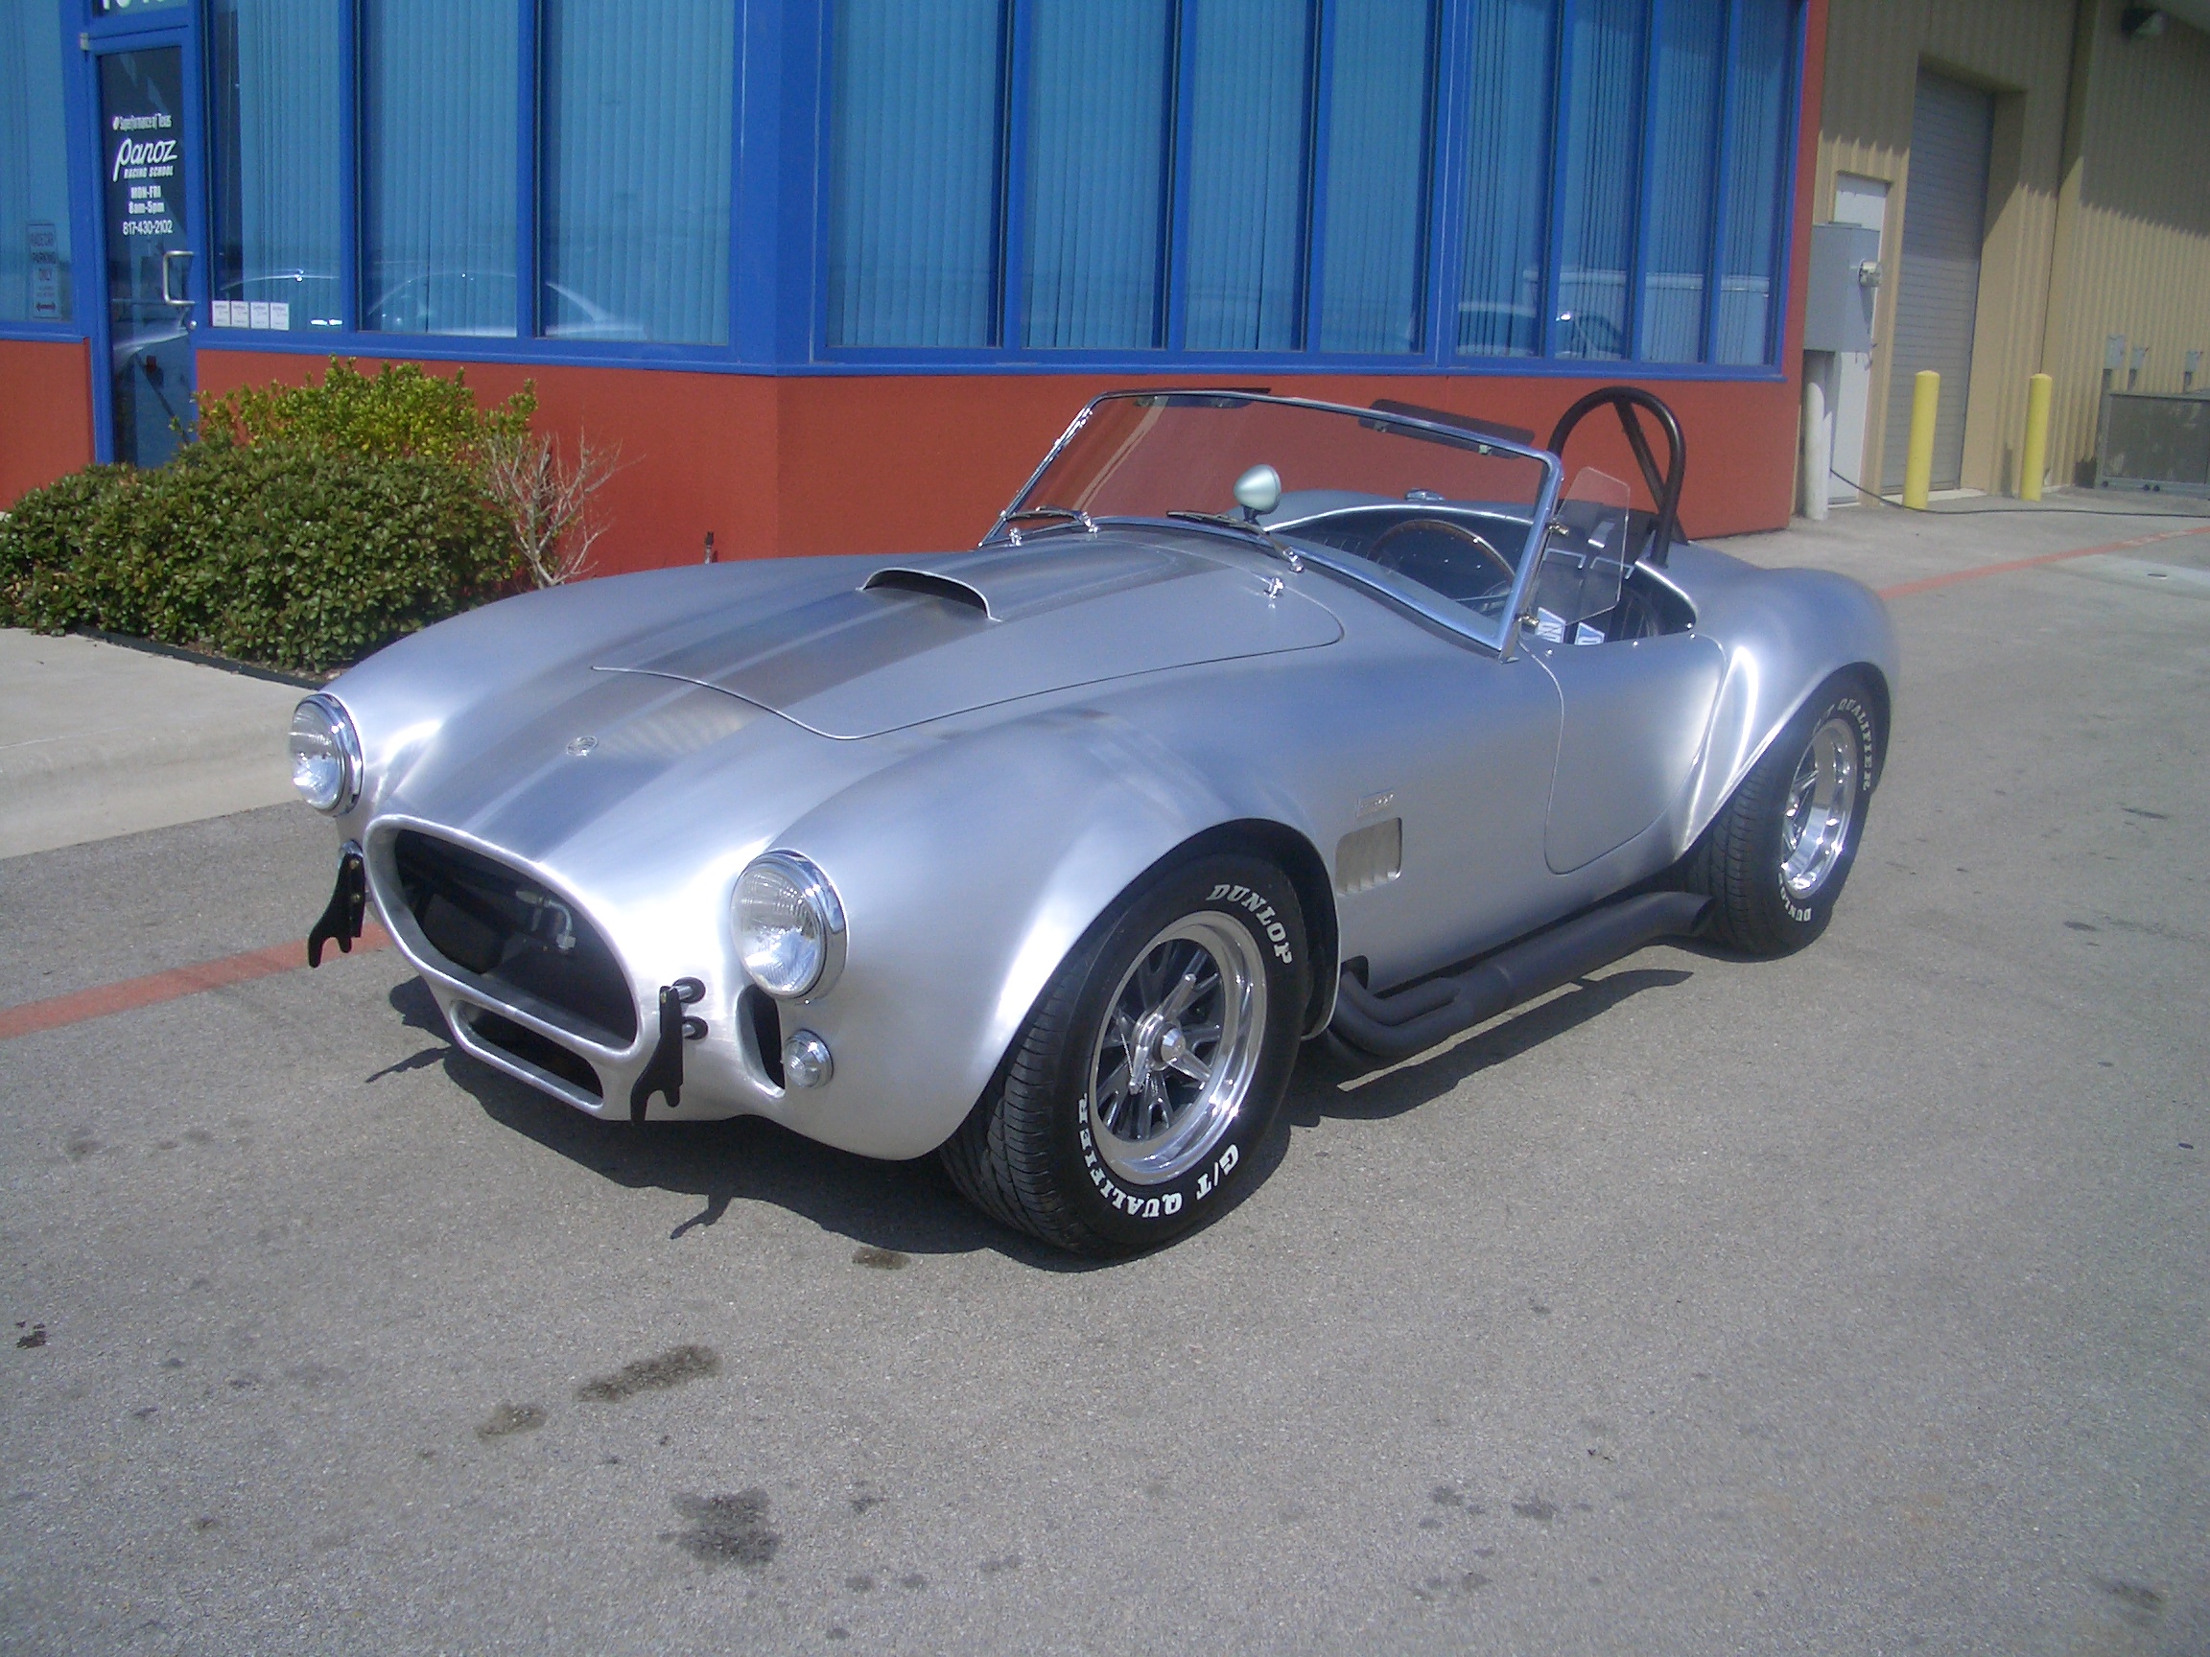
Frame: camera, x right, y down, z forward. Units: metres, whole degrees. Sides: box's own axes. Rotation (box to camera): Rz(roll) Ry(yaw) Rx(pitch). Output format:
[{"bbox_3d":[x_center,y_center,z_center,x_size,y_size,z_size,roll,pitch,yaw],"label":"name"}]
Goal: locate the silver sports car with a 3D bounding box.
[{"bbox_3d":[0.309,-0.306,4.641,1.740,1.240,3.970,14,19,38],"label":"silver sports car"}]

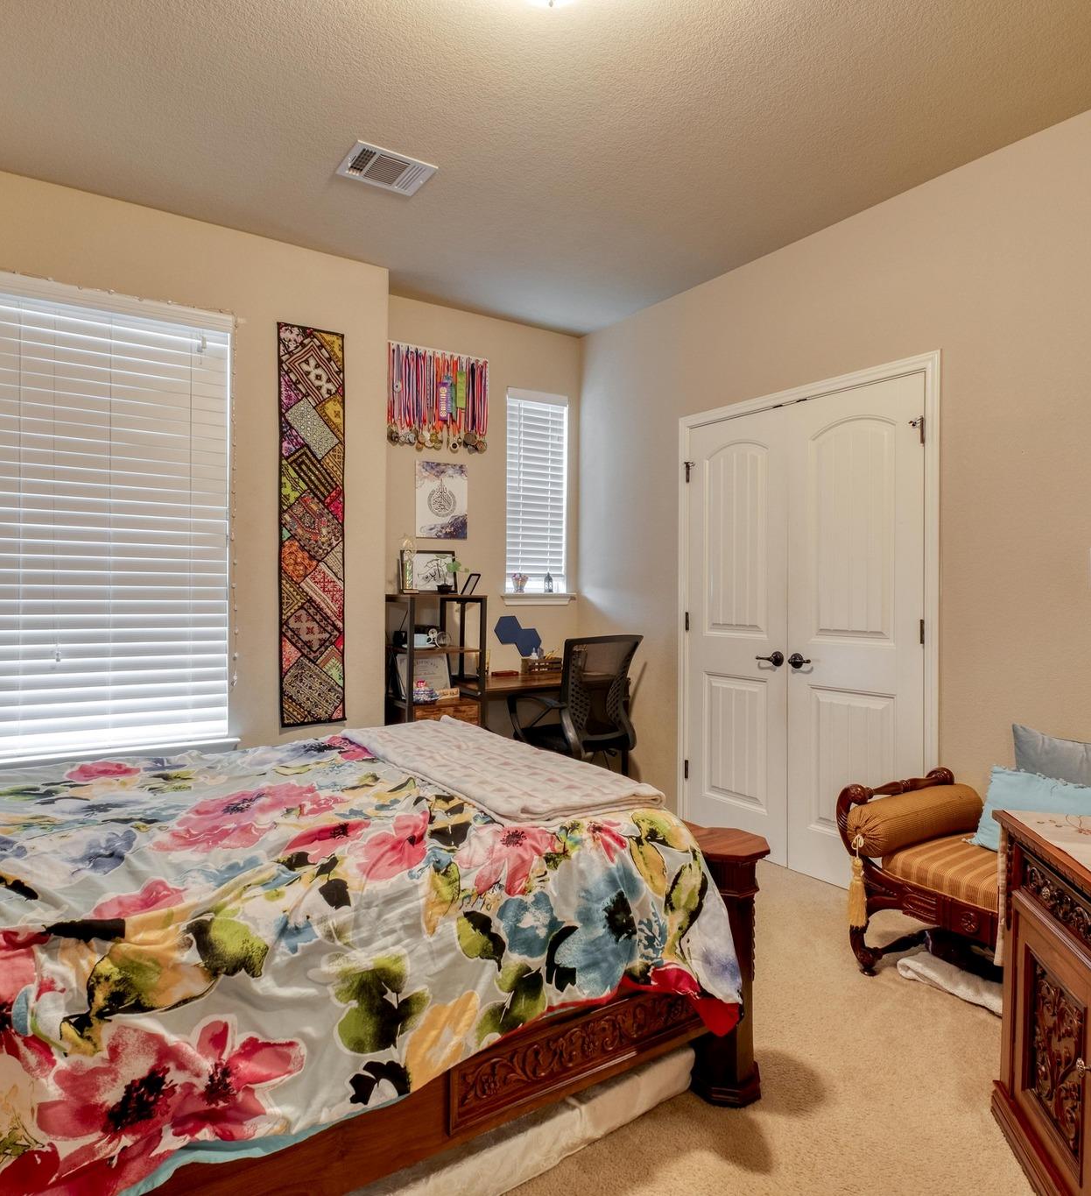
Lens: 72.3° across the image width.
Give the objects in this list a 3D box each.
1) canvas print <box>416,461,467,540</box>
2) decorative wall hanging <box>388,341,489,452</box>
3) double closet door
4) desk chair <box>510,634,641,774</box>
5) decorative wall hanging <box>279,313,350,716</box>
[{"bbox_3d":[-0.547,-0.518,3.999,0.303,0.404,0.025,0,0,-35],"label":"canvas print"},{"bbox_3d":[-0.563,-1.052,3.967,0.615,0.525,0.050,0,0,-35],"label":"decorative wall hanging"},{"bbox_3d":[1.061,0.168,3.280,0.060,2.050,1.235,0,0,-35],"label":"double closet door"},{"bbox_3d":[0.125,0.688,3.635,0.560,0.990,0.600,0,0,-35],"label":"desk chair"},{"bbox_3d":[-1.027,-0.315,3.321,0.300,1.765,0.012,0,0,-35],"label":"decorative wall hanging"}]

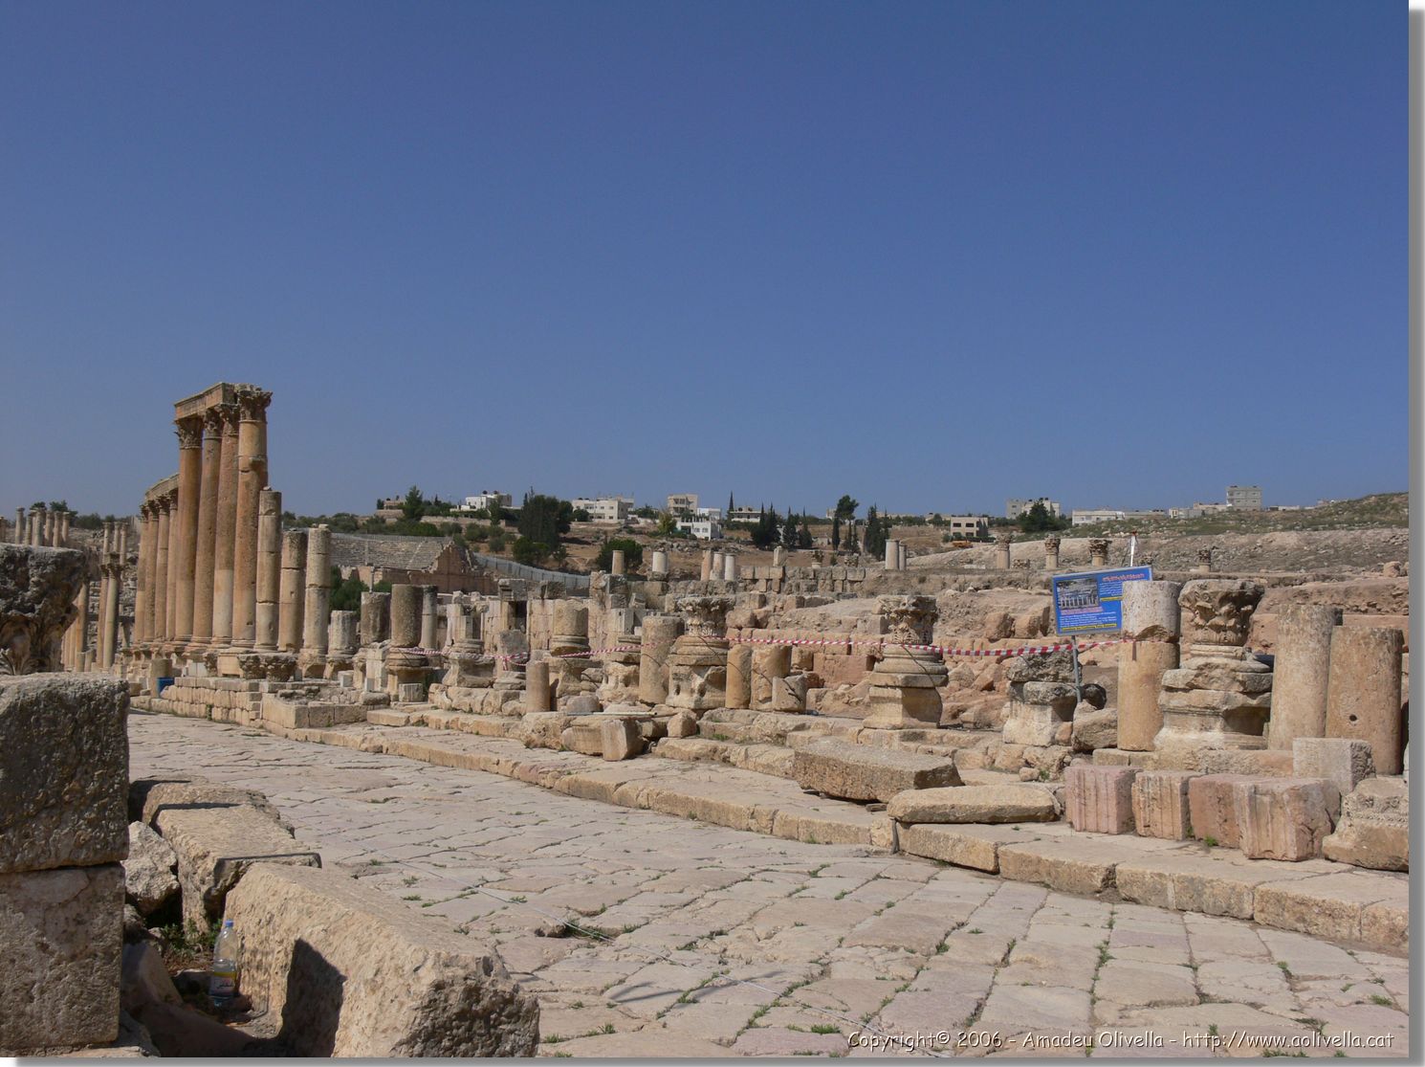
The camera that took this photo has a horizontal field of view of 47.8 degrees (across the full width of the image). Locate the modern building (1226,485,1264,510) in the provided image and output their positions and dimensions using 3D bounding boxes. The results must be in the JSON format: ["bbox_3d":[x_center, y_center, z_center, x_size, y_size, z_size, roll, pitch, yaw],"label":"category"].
[{"bbox_3d":[218.436,-14.584,660.000,13.000,10.000,12.000,2,-2,3],"label":"modern building"}]

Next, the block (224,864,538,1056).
[{"bbox_3d":[-1.260,1.596,5.700,0.560,0.560,1.900,3,-2,-32],"label":"block"}]

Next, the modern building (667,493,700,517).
[{"bbox_3d":[-10.592,-10.188,580.000,10.800,9.000,11.000,2,-2,-3],"label":"modern building"}]

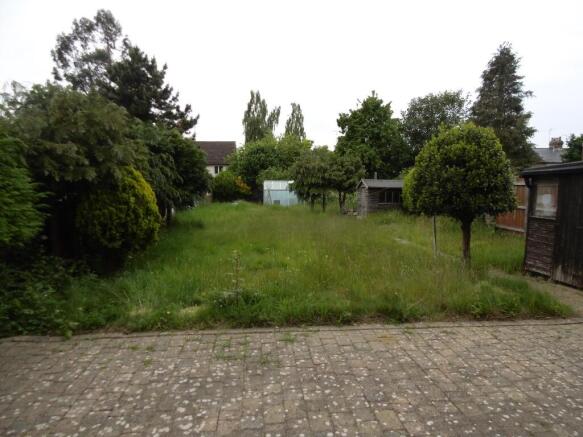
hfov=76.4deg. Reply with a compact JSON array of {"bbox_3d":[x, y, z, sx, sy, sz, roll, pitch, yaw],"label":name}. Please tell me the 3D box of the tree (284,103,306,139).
[{"bbox_3d":[0.612,-10.488,57.325,4.000,14.600,4.000,0,5,0],"label":"tree"}]

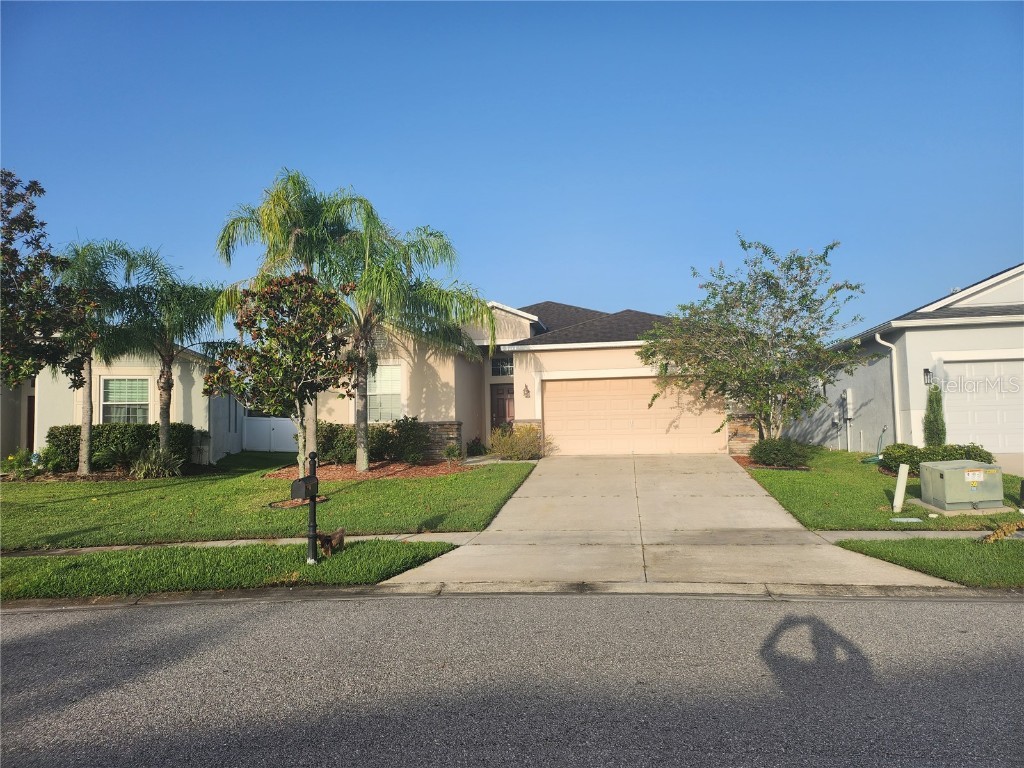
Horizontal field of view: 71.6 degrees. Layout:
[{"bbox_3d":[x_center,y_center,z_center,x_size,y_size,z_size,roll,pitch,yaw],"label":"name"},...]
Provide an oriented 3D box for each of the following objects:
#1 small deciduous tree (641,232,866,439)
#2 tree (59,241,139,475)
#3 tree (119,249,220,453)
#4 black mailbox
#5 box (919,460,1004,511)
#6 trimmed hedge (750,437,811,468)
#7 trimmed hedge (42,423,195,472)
[{"bbox_3d":[5.918,-0.895,17.400,5.400,5.500,4.900,-2,-3,9],"label":"small deciduous tree"},{"bbox_3d":[-10.124,-0.621,17.300,2.200,5.700,2.200,0,-4,-17],"label":"tree"},{"bbox_3d":[-8.660,-0.643,17.900,2.600,5.600,2.500,0,-4,-17],"label":"tree"},{"bbox_3d":[-2.813,1.420,9.650,0.195,0.270,0.470,-2,-3,8],"label":"black mailbox"},{"bbox_3d":[7.741,1.744,12.200,0.930,0.730,0.960,-2,-3,11],"label":"box"},{"bbox_3d":[6.429,1.664,17.000,1.500,0.740,1.200,-2,-3,9],"label":"trimmed hedge"},{"bbox_3d":[-9.976,1.610,18.000,3.700,1.200,1.050,0,-3,-15],"label":"trimmed hedge"}]

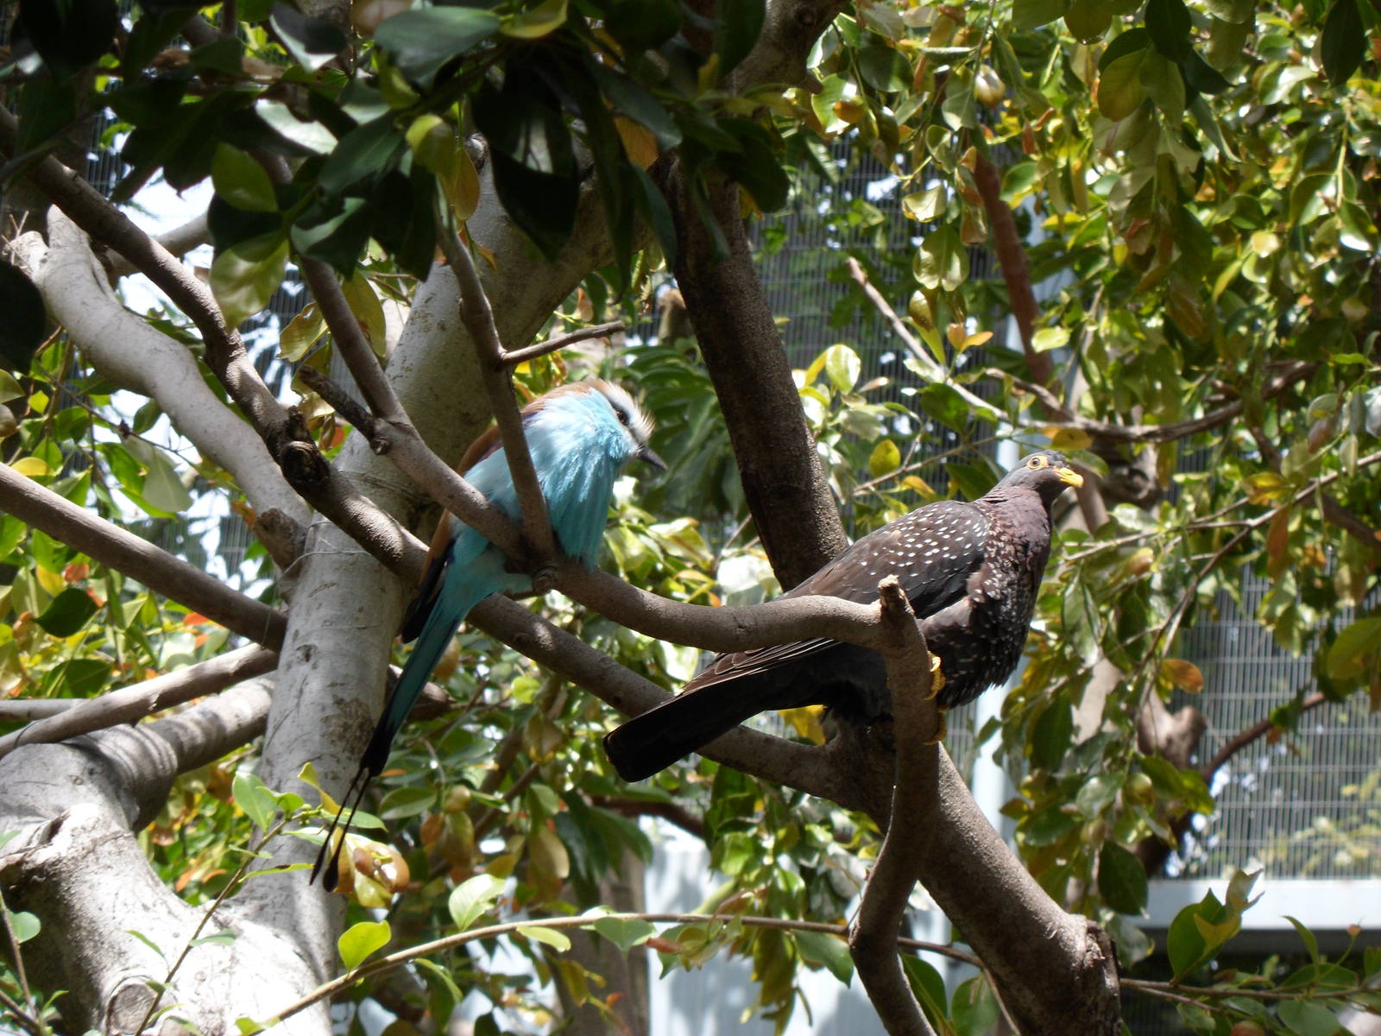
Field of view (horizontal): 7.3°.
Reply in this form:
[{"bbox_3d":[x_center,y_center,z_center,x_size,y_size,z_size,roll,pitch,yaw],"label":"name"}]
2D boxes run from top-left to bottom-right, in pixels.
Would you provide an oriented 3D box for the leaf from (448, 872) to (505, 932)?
[{"bbox_3d":[-0.145,0.260,7.300,0.033,0.047,0.018,34,-10,16],"label":"leaf"}]

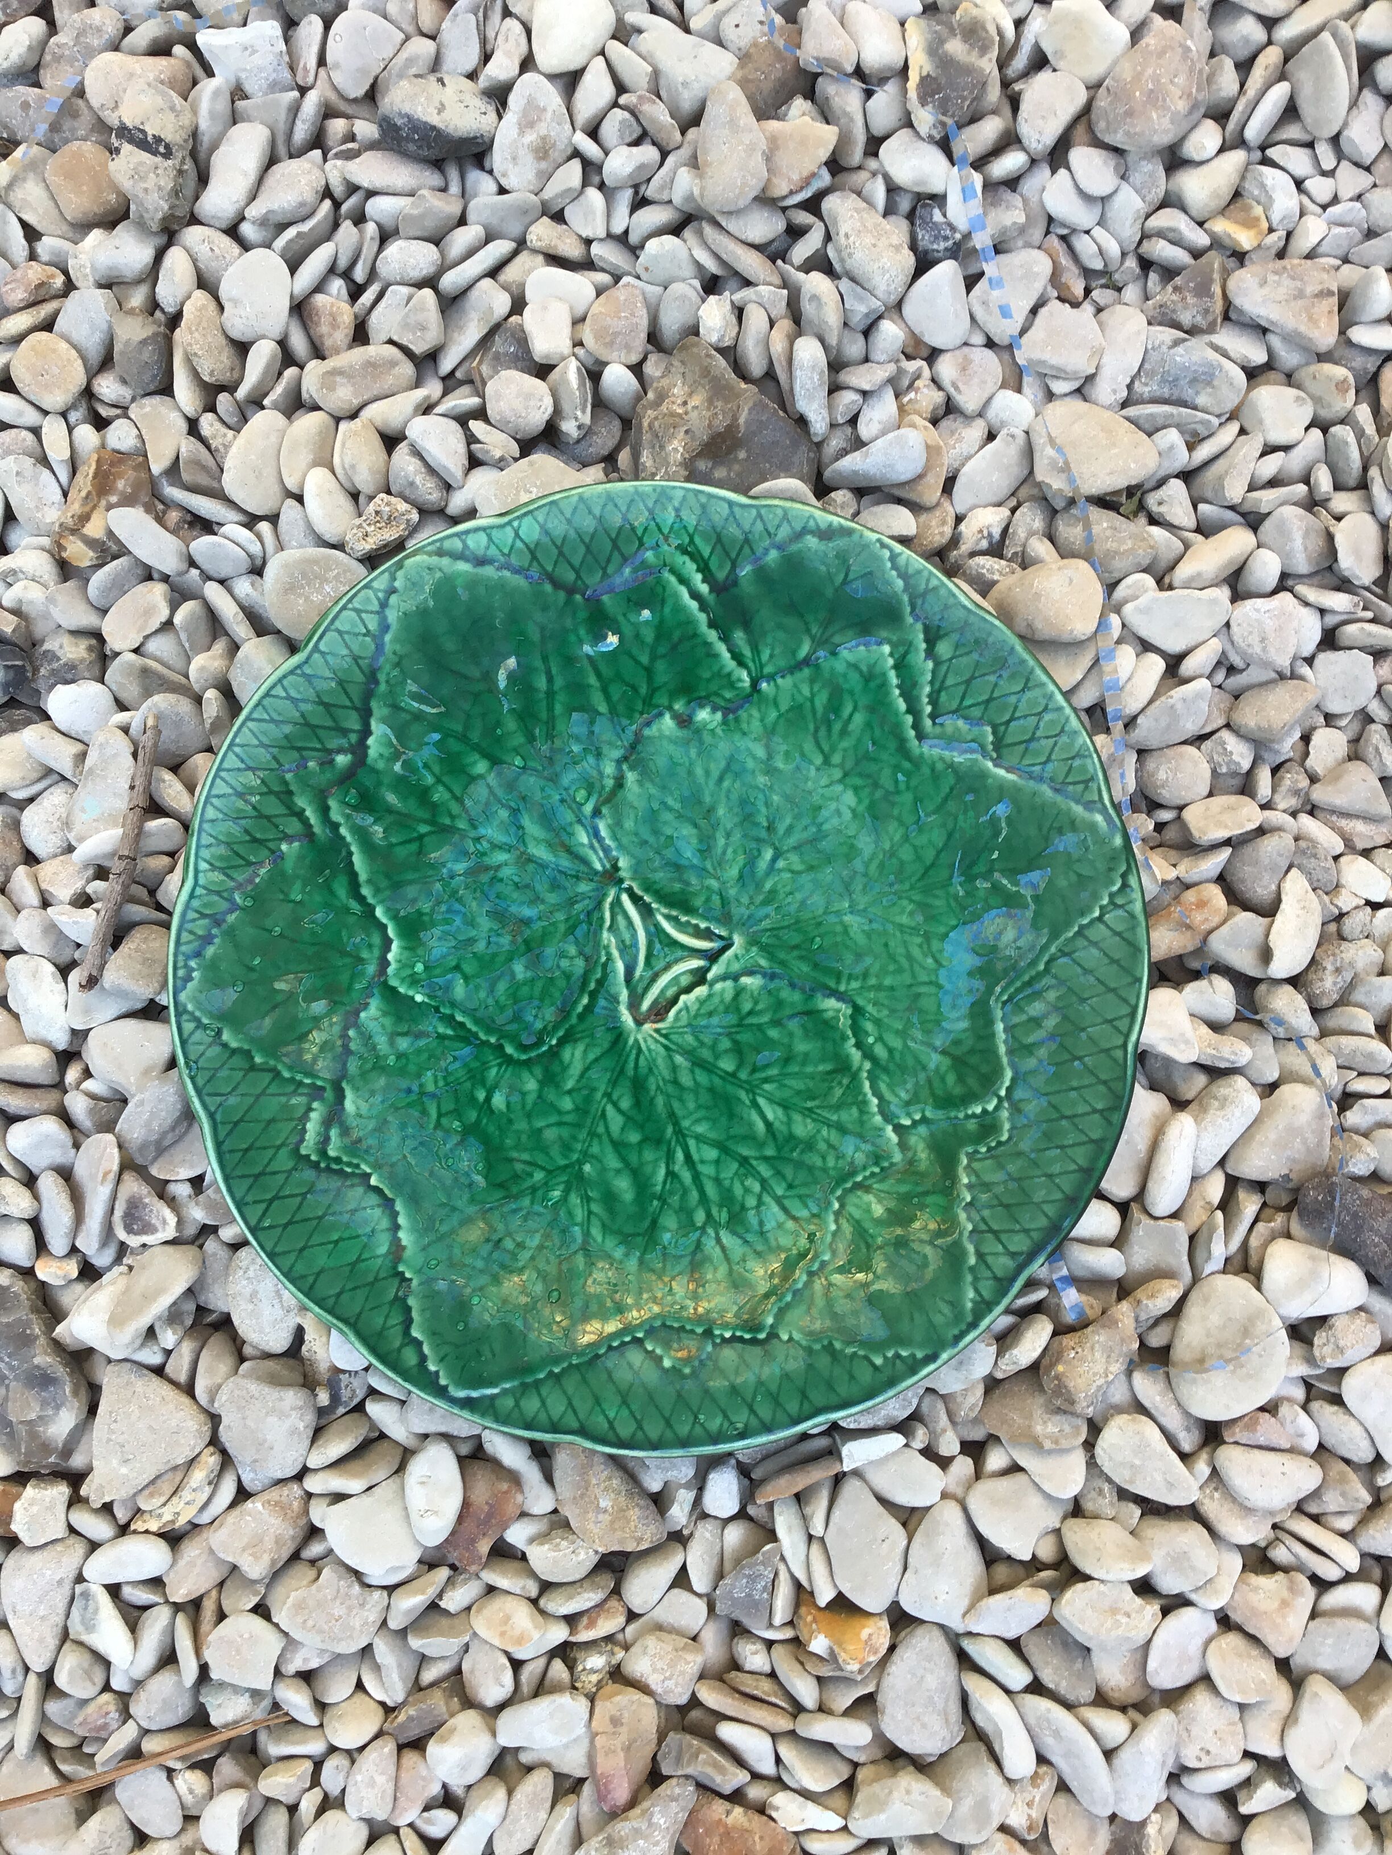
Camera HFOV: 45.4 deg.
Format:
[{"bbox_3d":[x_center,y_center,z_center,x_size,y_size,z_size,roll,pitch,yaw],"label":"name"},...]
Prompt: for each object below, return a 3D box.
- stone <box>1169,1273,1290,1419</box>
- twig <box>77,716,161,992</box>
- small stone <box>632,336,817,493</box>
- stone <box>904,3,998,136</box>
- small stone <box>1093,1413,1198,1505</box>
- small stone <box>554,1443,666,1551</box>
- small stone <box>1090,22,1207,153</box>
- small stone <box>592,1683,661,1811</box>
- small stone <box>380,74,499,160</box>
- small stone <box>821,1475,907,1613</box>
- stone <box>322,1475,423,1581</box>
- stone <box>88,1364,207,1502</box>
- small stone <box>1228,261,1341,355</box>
[{"bbox_3d":[0.131,0.103,0.410,0.029,0.014,0.035,7,85,1],"label":"stone"},{"bbox_3d":[-0.132,-0.017,0.386,0.006,0.006,0.067,11,82,0],"label":"twig"},{"bbox_3d":[0.008,-0.131,0.434,0.048,0.026,0.041,30,85,3],"label":"small stone"},{"bbox_3d":[0.068,-0.228,0.443,0.024,0.021,0.034,-8,85,-1],"label":"stone"},{"bbox_3d":[0.102,0.122,0.378,0.014,0.011,0.025,-39,85,-6],"label":"small stone"},{"bbox_3d":[-0.022,0.137,0.410,0.022,0.017,0.037,-38,86,-3],"label":"small stone"},{"bbox_3d":[0.117,-0.213,0.423,0.023,0.019,0.033,29,83,3],"label":"small stone"},{"bbox_3d":[-0.017,0.182,0.370,0.015,0.015,0.026,8,82,0],"label":"small stone"},{"bbox_3d":[-0.068,-0.215,0.442,0.033,0.018,0.020,8,85,1],"label":"small stone"},{"bbox_3d":[0.041,0.151,0.406,0.019,0.012,0.034,-18,85,-2],"label":"small stone"},{"bbox_3d":[-0.070,0.136,0.375,0.023,0.011,0.020,-23,84,-4],"label":"stone"},{"bbox_3d":[-0.123,0.115,0.374,0.025,0.014,0.031,7,82,0],"label":"stone"},{"bbox_3d":[0.147,-0.156,0.416,0.027,0.015,0.023,5,82,0],"label":"small stone"}]

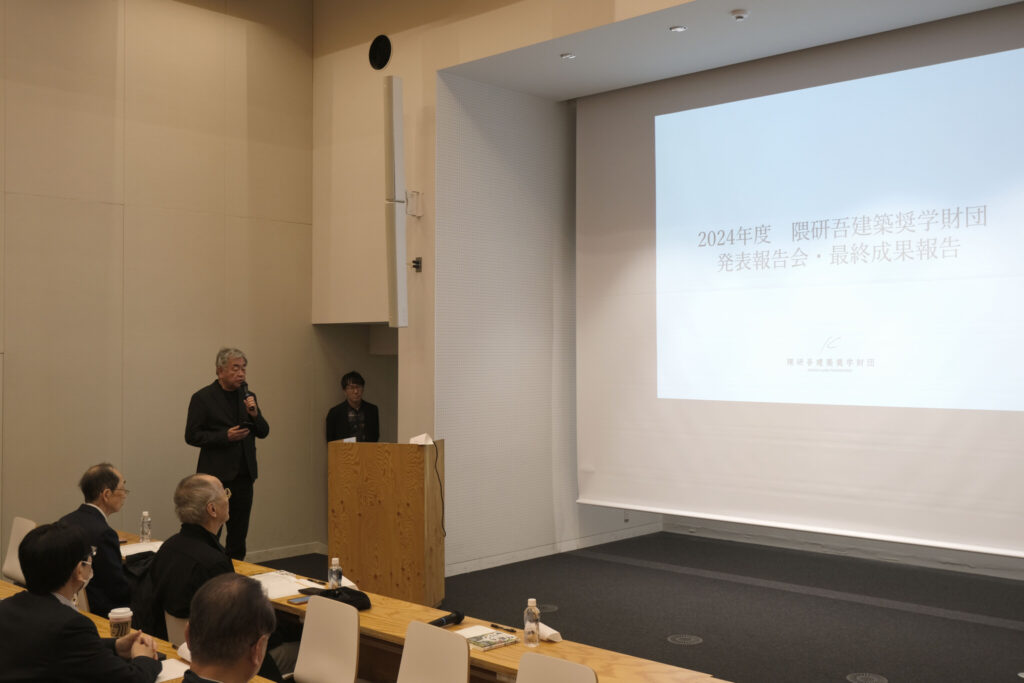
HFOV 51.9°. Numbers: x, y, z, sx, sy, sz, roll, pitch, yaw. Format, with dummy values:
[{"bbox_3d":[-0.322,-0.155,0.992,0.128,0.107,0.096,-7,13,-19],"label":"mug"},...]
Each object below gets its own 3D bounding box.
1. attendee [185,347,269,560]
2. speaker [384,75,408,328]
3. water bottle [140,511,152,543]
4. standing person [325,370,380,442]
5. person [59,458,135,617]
[{"bbox_3d":[-1.878,0.943,6.940,0.420,1.820,0.560,-1,-1,40],"label":"attendee"},{"bbox_3d":[-0.909,-1.094,8.297,0.105,1.970,0.135,-1,1,33],"label":"speaker"},{"bbox_3d":[-2.075,1.052,5.976,0.059,0.176,0.059,-1,-1,43],"label":"water bottle"},{"bbox_3d":[-1.284,1.061,8.490,0.480,1.640,0.280,0,-1,-16],"label":"standing person"},{"bbox_3d":[-1.827,1.201,4.900,0.740,1.270,0.500,1,-1,-41],"label":"person"}]

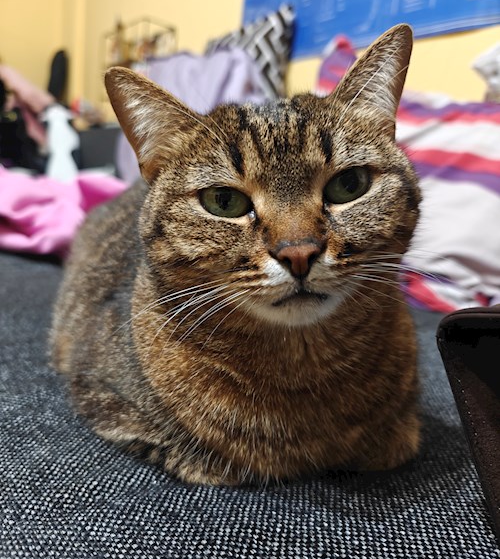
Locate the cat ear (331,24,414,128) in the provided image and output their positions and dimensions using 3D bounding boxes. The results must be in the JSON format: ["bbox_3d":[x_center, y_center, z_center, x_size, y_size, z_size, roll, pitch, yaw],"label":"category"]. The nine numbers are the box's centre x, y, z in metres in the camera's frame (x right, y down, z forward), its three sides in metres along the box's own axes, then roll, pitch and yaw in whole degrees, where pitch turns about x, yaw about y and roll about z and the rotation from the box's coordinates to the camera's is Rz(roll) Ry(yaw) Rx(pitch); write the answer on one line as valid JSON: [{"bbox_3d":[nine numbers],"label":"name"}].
[{"bbox_3d":[0.067,-0.104,0.226,0.041,0.053,0.024,24,3,-21],"label":"cat ear"}]

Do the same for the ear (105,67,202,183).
[{"bbox_3d":[-0.051,-0.080,0.216,0.042,0.053,0.024,-33,3,16],"label":"ear"}]

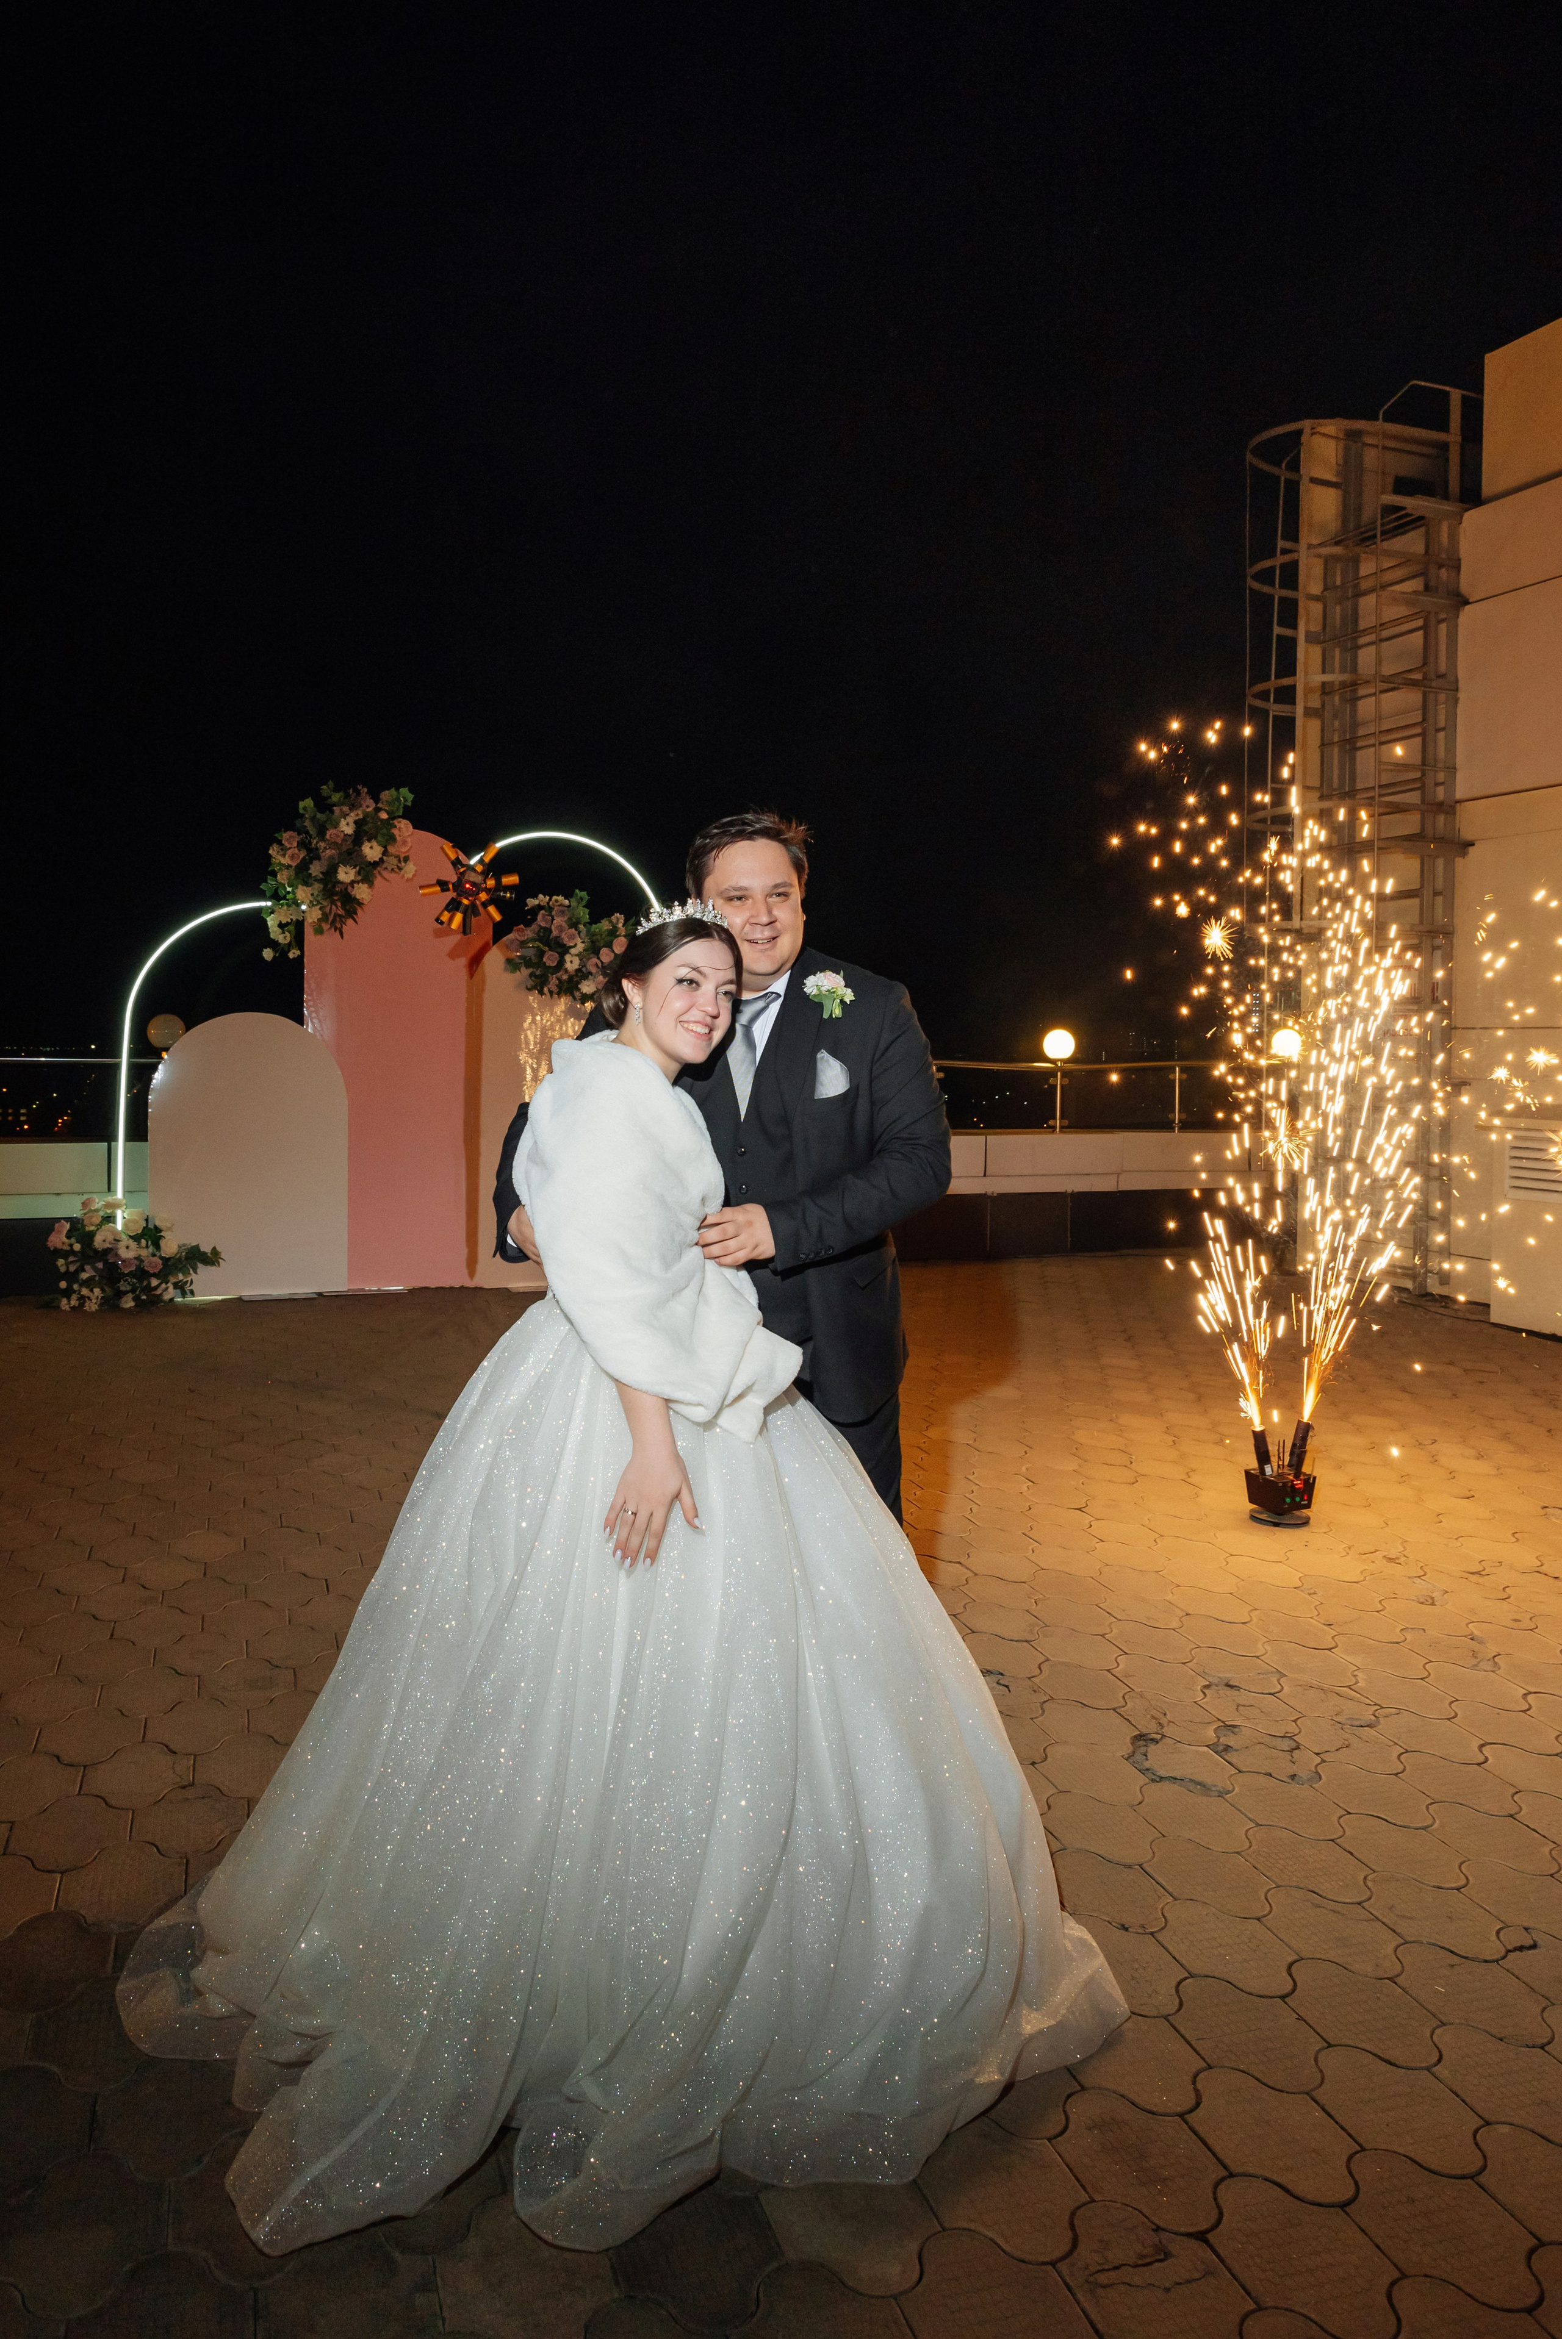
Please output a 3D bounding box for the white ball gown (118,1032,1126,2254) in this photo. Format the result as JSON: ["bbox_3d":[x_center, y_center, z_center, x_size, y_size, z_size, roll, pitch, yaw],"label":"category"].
[{"bbox_3d":[-0.202,0.425,2.201,1.300,1.610,1.200,-4,7,-41],"label":"white ball gown"}]

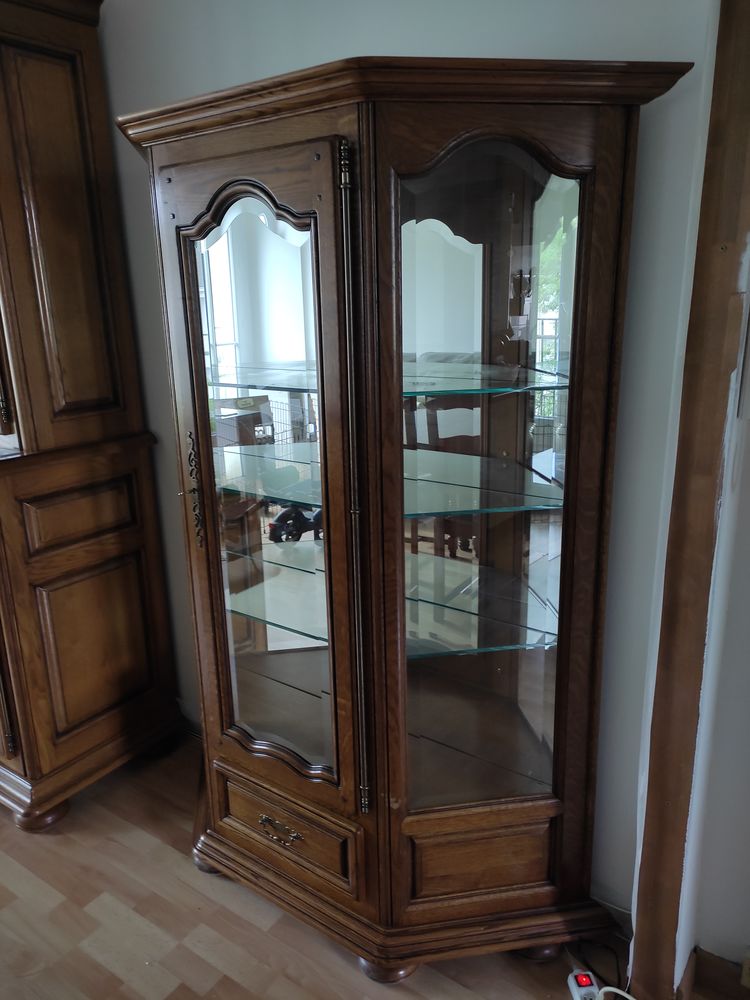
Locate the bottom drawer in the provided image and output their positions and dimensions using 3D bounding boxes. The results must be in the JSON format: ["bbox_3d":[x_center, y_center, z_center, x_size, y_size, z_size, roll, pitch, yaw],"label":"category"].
[{"bbox_3d":[-0.131,0.729,1.829,0.458,0.171,0.270,10,19,36],"label":"bottom drawer"}]

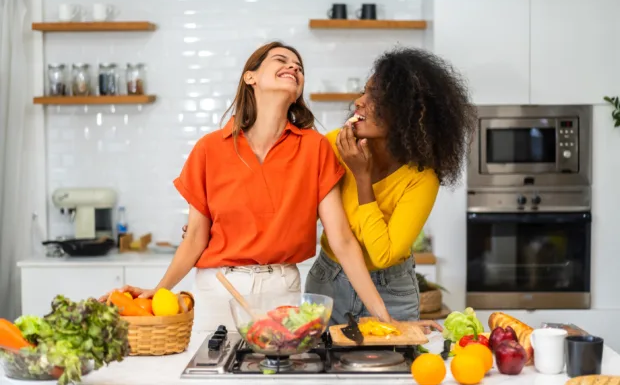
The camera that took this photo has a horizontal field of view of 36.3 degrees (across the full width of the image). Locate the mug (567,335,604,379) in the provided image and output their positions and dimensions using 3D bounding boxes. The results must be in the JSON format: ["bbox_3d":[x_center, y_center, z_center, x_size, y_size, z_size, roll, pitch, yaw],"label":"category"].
[{"bbox_3d":[0.612,0.368,2.107,0.086,0.088,0.094,0,2,0],"label":"mug"}]

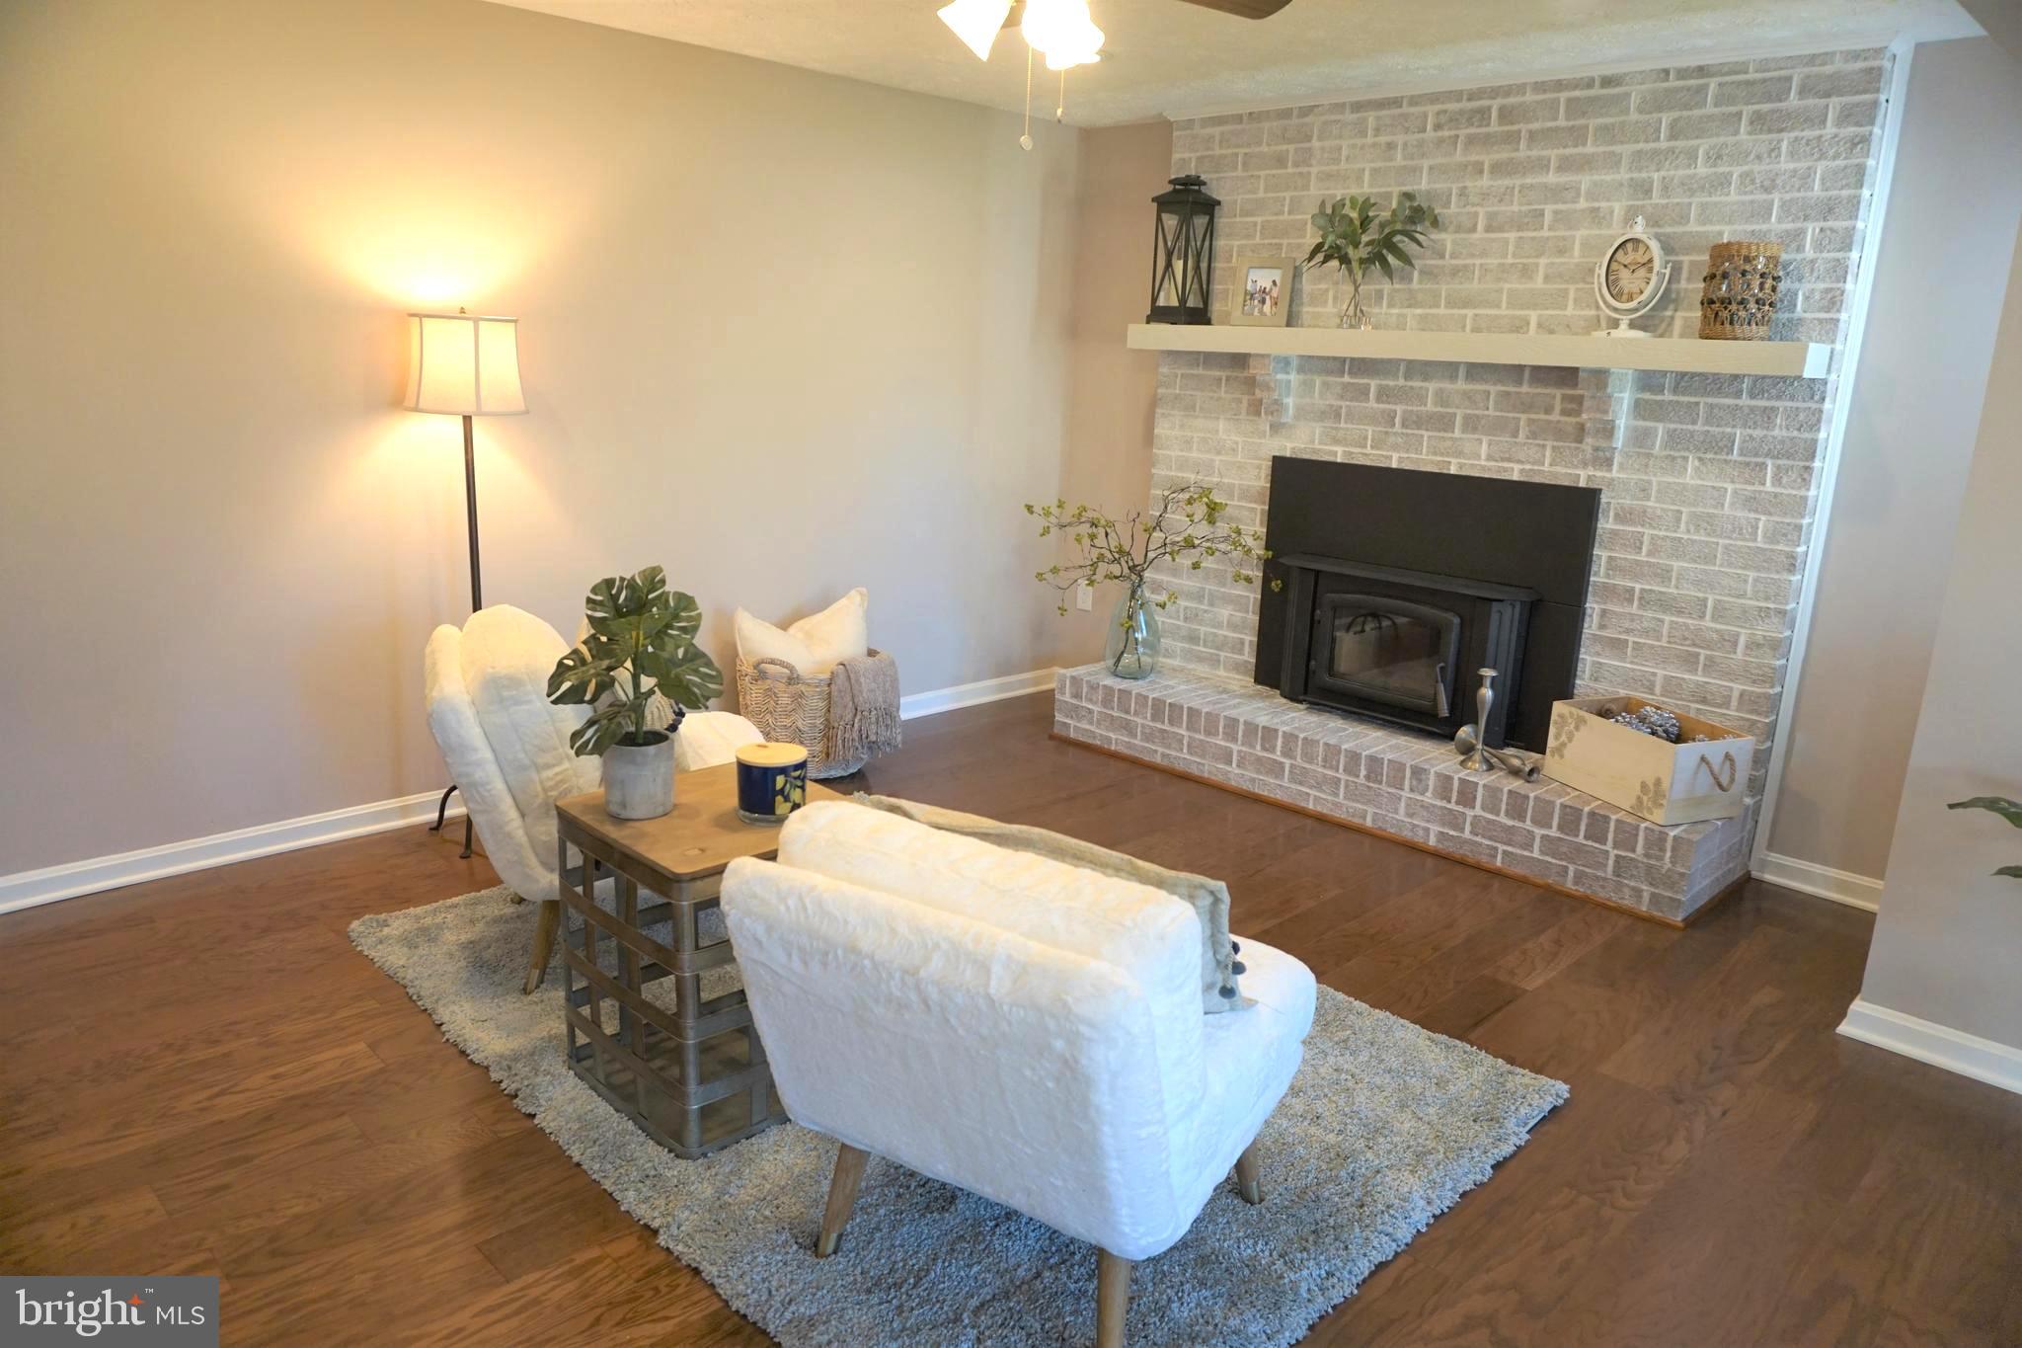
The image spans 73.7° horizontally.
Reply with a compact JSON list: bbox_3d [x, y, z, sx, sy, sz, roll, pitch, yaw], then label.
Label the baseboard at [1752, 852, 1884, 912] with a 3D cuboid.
[{"bbox_3d":[2.370,0.604,3.950,0.355,0.099,0.022,15,18,42],"label":"baseboard"}]

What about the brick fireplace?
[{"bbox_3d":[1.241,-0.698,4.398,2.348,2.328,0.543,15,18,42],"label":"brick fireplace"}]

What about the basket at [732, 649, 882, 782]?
[{"bbox_3d":[-0.709,0.121,4.777,0.434,0.400,0.503,15,18,42],"label":"basket"}]

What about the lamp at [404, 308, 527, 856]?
[{"bbox_3d":[-1.526,-0.262,3.849,0.350,1.509,0.350,15,18,42],"label":"lamp"}]

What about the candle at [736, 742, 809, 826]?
[{"bbox_3d":[-0.463,0.213,2.612,0.137,0.131,0.137,2,13,-1],"label":"candle"}]

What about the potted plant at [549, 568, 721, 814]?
[{"bbox_3d":[-0.728,0.033,2.589,0.326,0.471,0.316,15,18,42],"label":"potted plant"}]

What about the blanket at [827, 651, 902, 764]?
[{"bbox_3d":[-0.529,0.116,4.724,0.187,0.340,0.355,15,18,42],"label":"blanket"}]

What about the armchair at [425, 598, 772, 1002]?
[{"bbox_3d":[-0.972,0.272,3.245,0.769,0.779,0.651,-3,14,-20],"label":"armchair"}]

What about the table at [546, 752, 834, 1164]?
[{"bbox_3d":[-0.581,0.530,2.717,0.478,0.545,0.488,15,18,42],"label":"table"}]

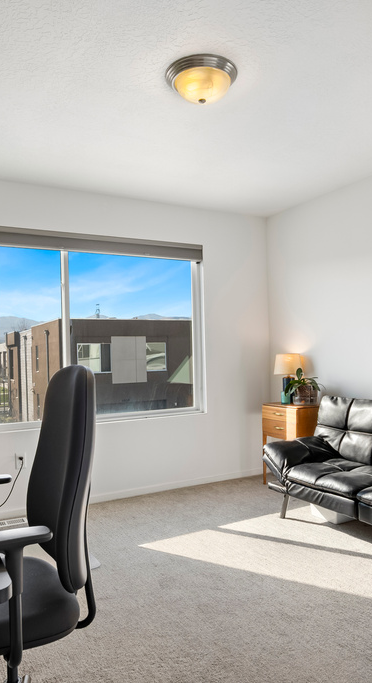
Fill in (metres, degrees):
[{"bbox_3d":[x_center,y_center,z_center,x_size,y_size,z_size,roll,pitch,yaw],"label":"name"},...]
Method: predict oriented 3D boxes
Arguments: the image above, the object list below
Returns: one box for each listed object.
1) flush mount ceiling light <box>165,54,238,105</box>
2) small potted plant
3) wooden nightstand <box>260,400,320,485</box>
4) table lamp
[{"bbox_3d":[0.073,-1.152,2.088,0.330,0.120,0.330,-1,-1,0],"label":"flush mount ceiling light"},{"bbox_3d":[0.998,0.391,3.880,0.280,0.320,0.300,-1,-1,0],"label":"small potted plant"},{"bbox_3d":[0.940,0.899,3.910,0.360,0.688,0.410,-1,-1,-31],"label":"wooden nightstand"},{"bbox_3d":[0.908,0.333,4.026,0.260,0.445,0.260,-1,-1,0],"label":"table lamp"}]

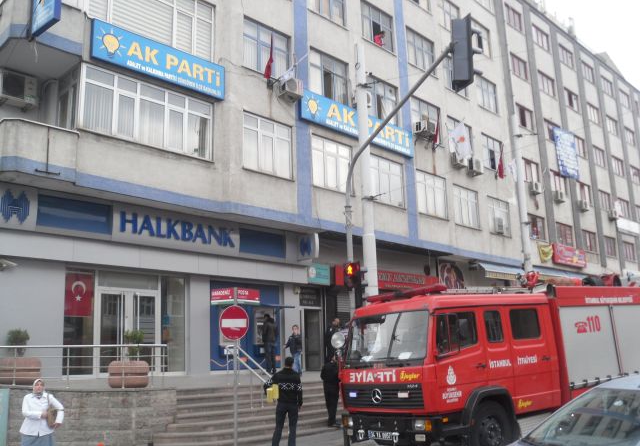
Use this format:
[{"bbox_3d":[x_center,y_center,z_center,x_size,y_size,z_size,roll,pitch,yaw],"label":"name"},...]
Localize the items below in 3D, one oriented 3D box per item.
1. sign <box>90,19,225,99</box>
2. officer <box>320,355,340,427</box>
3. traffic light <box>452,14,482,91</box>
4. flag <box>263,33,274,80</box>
[{"bbox_3d":[-4.181,-4.245,16.765,0.180,0.970,3.958,-14,-17,42],"label":"sign"},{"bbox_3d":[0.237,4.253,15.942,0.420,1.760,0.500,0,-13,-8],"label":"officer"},{"bbox_3d":[2.323,-2.685,9.900,0.330,1.090,0.370,6,-15,-30],"label":"traffic light"},{"bbox_3d":[-1.554,-5.008,18.964,0.250,1.300,0.320,-13,-17,43],"label":"flag"}]

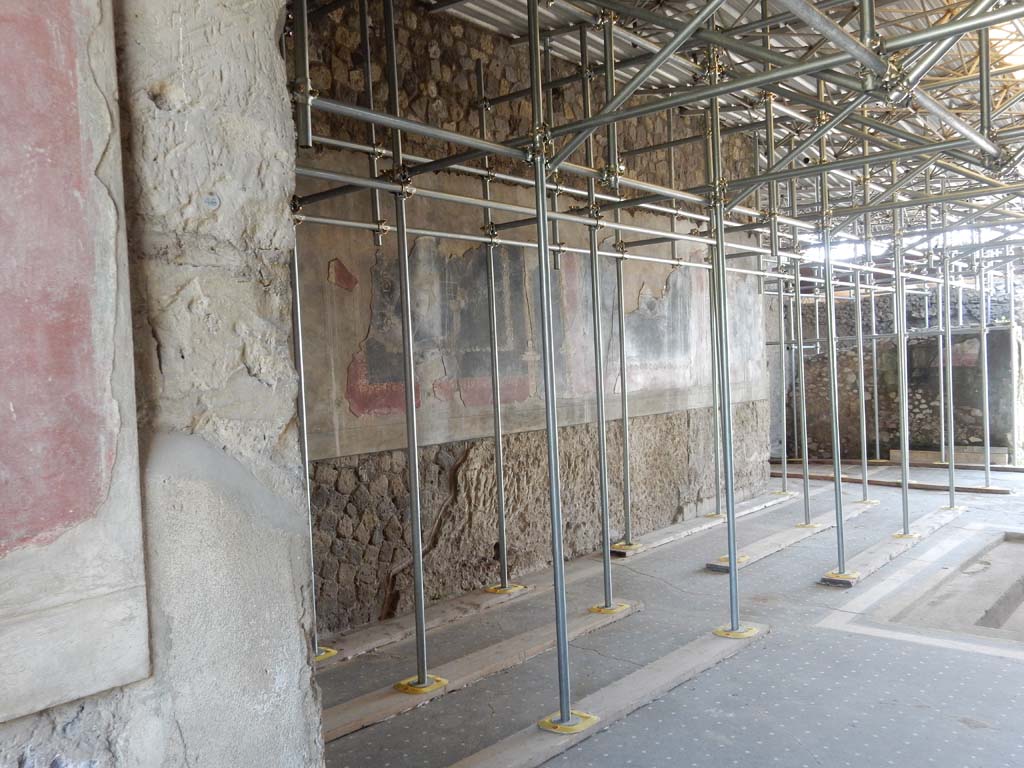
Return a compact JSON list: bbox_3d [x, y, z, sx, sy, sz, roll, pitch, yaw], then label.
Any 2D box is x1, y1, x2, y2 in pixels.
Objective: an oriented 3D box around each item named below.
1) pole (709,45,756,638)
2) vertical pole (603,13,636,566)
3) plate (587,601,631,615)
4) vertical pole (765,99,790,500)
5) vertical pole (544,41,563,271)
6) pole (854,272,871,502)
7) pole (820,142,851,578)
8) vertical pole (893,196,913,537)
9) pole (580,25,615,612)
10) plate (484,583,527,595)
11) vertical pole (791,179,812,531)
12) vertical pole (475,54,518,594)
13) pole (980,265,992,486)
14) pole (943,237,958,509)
[{"bbox_3d":[1.263,-0.260,5.292,0.050,3.495,0.050,-2,1,40],"label":"pole"},{"bbox_3d":[0.999,-0.922,8.300,0.055,4.950,0.055,-1,2,41],"label":"vertical pole"},{"bbox_3d":[0.652,1.501,5.923,0.230,0.030,0.230,-1,1,40],"label":"plate"},{"bbox_3d":[3.071,-1.043,10.272,0.050,4.638,0.050,-2,1,40],"label":"vertical pole"},{"bbox_3d":[0.323,-1.823,7.074,0.050,1.819,0.050,-2,1,40],"label":"vertical pole"},{"bbox_3d":[4.004,0.041,10.168,0.055,2.633,0.055,-1,2,41],"label":"pole"},{"bbox_3d":[2.396,-0.176,6.634,0.050,3.232,0.050,-2,1,40],"label":"pole"},{"bbox_3d":[3.612,-0.153,8.235,0.055,3.143,0.055,-1,2,41],"label":"vertical pole"},{"bbox_3d":[0.551,-0.435,5.878,0.050,3.868,0.050,-2,1,40],"label":"pole"},{"bbox_3d":[-0.051,1.601,6.921,0.235,0.025,0.235,-1,2,41],"label":"plate"},{"bbox_3d":[2.747,-0.313,8.445,0.050,3.332,0.050,-2,1,40],"label":"vertical pole"},{"bbox_3d":[-0.149,-0.434,6.919,0.055,4.131,0.055,-1,2,41],"label":"vertical pole"},{"bbox_3d":[5.716,-0.087,10.726,0.055,2.686,0.055,-1,2,41],"label":"pole"},{"bbox_3d":[4.657,-0.109,9.461,0.055,2.897,0.055,-1,2,41],"label":"pole"}]

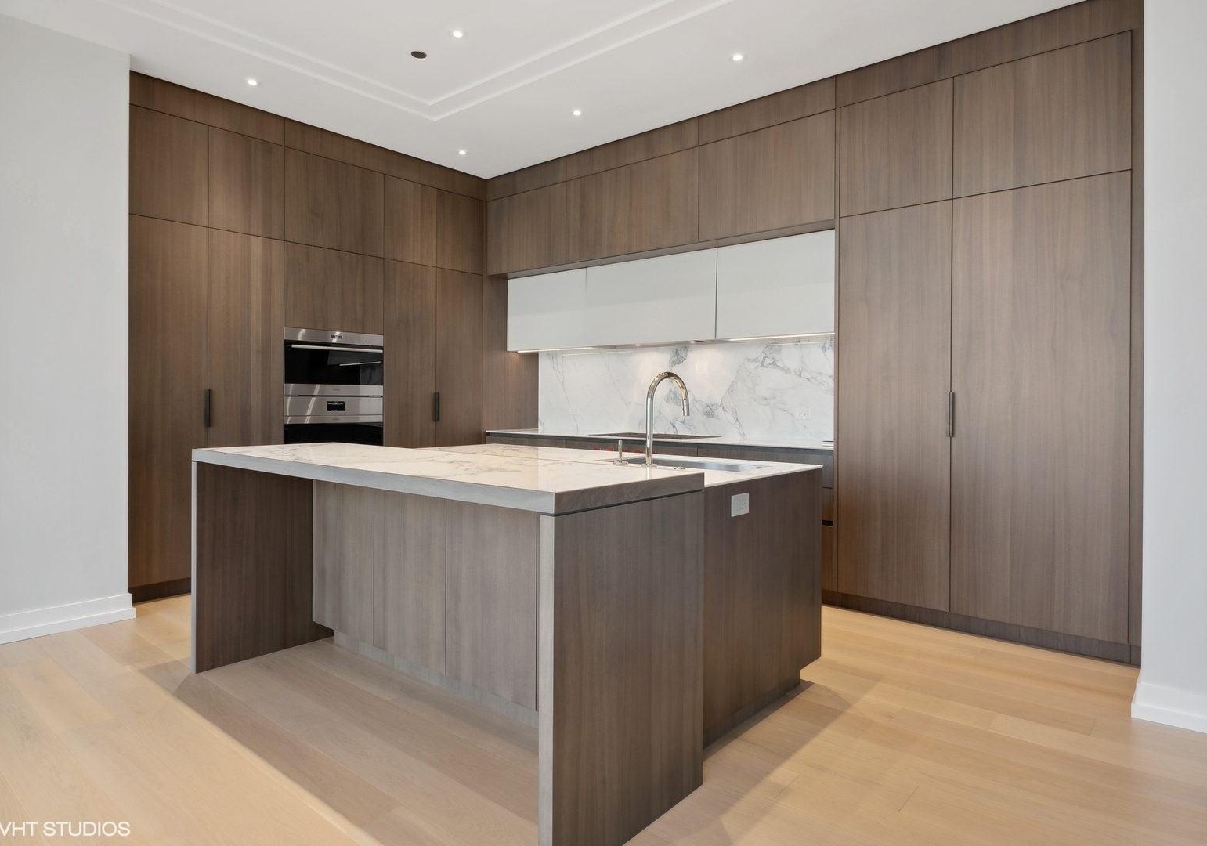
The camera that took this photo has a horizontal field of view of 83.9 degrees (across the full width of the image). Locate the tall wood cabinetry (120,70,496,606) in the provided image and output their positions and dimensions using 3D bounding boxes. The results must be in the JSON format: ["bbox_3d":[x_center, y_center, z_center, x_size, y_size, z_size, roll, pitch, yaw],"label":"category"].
[{"bbox_3d":[-2.140,-0.515,5.130,0.620,3.080,2.700,2,2,40],"label":"tall wood cabinetry"}]

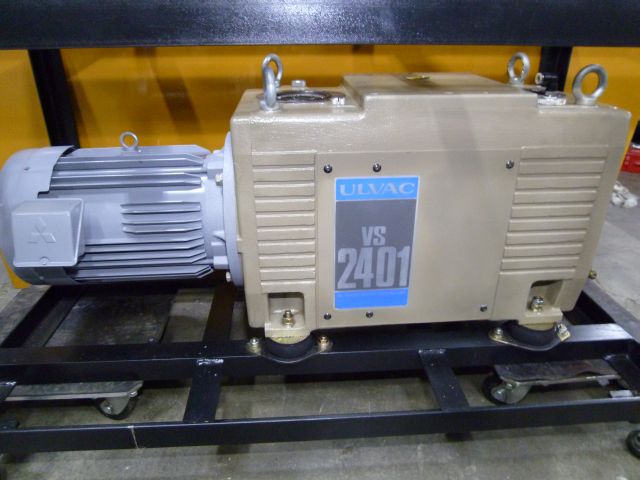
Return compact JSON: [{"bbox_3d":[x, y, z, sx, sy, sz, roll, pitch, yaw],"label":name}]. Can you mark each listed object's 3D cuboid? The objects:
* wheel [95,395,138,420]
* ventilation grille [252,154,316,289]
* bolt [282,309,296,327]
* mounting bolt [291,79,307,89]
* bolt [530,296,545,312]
[{"bbox_3d":[-0.390,0.310,0.854,0.070,0.070,0.027,-2,26,-3],"label":"wheel"},{"bbox_3d":[-0.050,-0.023,0.697,0.090,0.231,0.013,-2,26,-3],"label":"ventilation grille"},{"bbox_3d":[-0.055,0.140,0.803,0.023,0.025,0.023,-2,26,-3],"label":"bolt"},{"bbox_3d":[-0.042,-0.307,0.874,0.026,0.015,0.026,-2,26,-3],"label":"mounting bolt"},{"bbox_3d":[0.403,0.119,0.822,0.022,0.024,0.022,-2,26,-3],"label":"bolt"}]

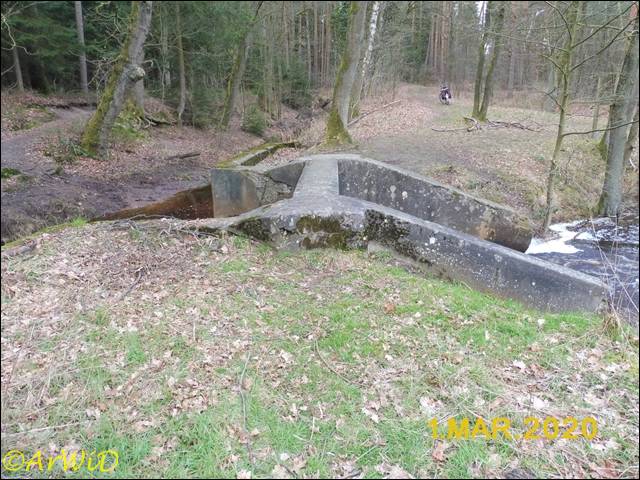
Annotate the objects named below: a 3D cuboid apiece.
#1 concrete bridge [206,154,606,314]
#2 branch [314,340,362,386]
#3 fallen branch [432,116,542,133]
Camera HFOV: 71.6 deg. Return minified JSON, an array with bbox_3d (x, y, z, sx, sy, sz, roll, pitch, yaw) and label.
[{"bbox_3d":[1.050,-0.253,6.829,5.300,1.550,4.300,0,19,0],"label":"concrete bridge"},{"bbox_3d":[0.074,0.727,2.670,0.084,0.040,0.552,-10,21,-27],"label":"branch"},{"bbox_3d":[5.361,-3.680,14.200,3.400,0.400,1.500,0,19,0],"label":"fallen branch"}]

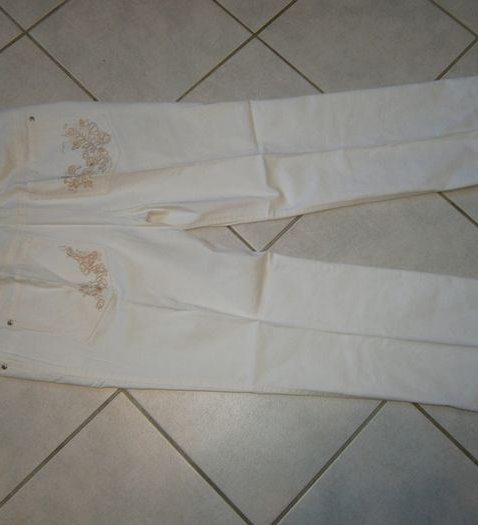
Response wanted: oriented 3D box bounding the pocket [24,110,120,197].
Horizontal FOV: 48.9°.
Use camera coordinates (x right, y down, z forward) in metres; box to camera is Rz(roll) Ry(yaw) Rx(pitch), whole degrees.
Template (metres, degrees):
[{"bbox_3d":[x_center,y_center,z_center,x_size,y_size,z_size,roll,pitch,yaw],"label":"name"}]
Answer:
[{"bbox_3d":[-0.290,-0.191,0.916,0.164,0.012,0.161,-2,75,-2],"label":"pocket"}]

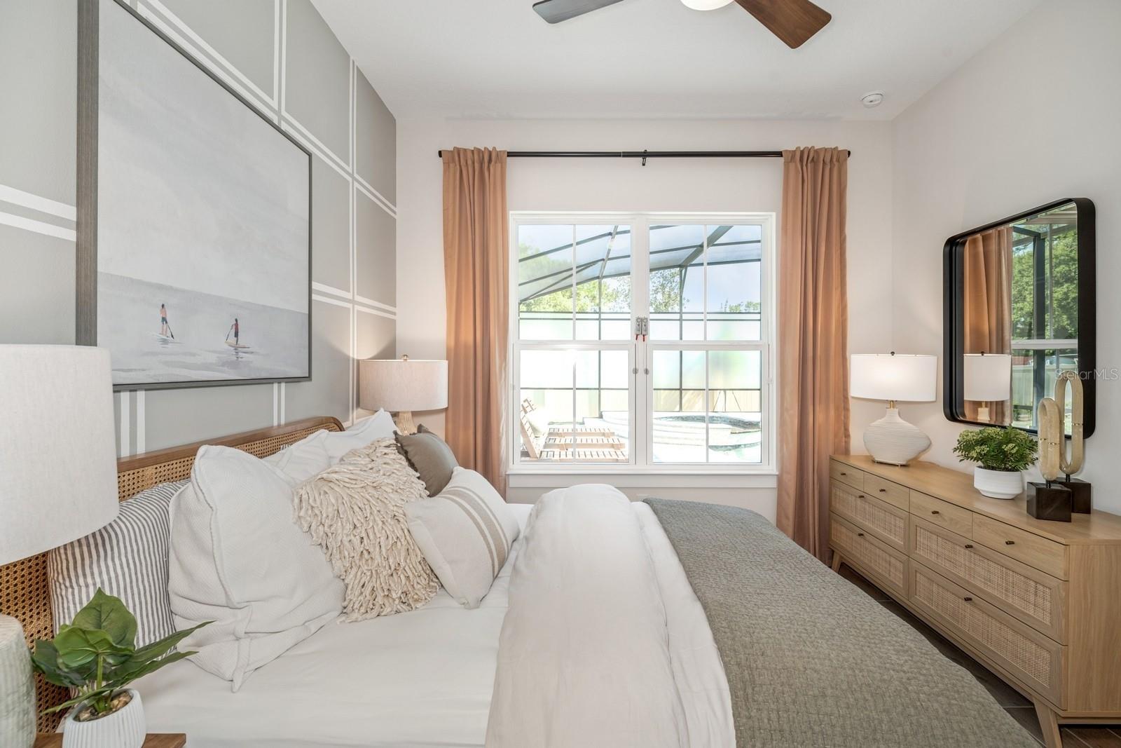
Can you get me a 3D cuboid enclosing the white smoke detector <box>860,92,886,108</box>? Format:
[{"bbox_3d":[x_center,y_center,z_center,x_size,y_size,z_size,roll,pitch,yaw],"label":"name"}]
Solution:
[{"bbox_3d":[2.000,-1.747,2.990,0.137,0.042,0.137,0,0,0],"label":"white smoke detector"}]

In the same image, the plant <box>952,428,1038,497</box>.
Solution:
[{"bbox_3d":[2.000,0.402,2.140,0.290,0.315,0.290,0,1,0],"label":"plant"}]

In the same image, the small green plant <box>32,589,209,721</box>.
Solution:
[{"bbox_3d":[-0.818,0.541,0.870,0.240,0.280,0.240,0,1,0],"label":"small green plant"}]

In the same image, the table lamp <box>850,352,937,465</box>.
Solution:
[{"bbox_3d":[2.007,0.209,2.820,0.260,0.680,0.440,-1,1,-38],"label":"table lamp"}]

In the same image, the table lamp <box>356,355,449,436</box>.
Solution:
[{"bbox_3d":[-0.917,0.286,2.740,0.480,0.790,0.480,0,1,0],"label":"table lamp"}]

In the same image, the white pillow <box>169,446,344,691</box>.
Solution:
[{"bbox_3d":[-0.701,0.433,1.210,0.200,0.490,0.460,-15,-7,12],"label":"white pillow"}]

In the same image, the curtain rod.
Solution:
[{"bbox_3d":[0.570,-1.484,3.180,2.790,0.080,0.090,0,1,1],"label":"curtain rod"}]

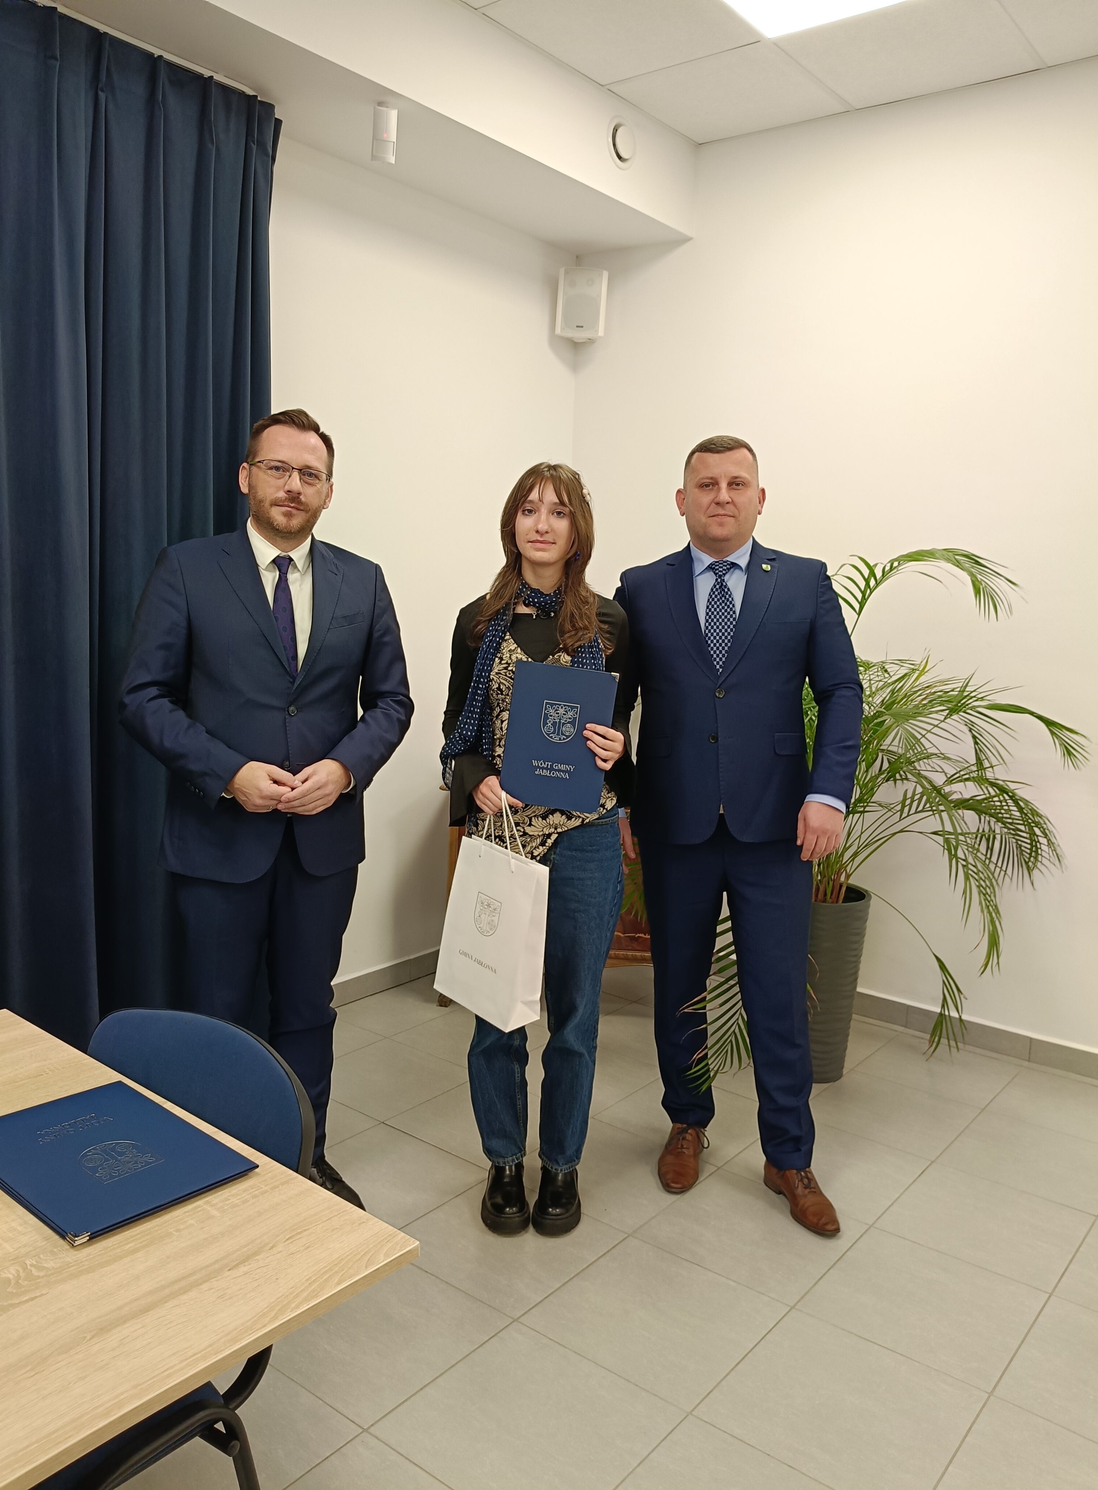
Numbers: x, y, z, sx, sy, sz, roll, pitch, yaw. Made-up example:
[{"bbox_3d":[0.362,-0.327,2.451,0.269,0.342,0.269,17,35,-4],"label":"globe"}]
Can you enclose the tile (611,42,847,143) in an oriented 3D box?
[{"bbox_3d":[0.589,-2.097,3.611,0.600,0.020,0.600,8,10,38],"label":"tile"}]

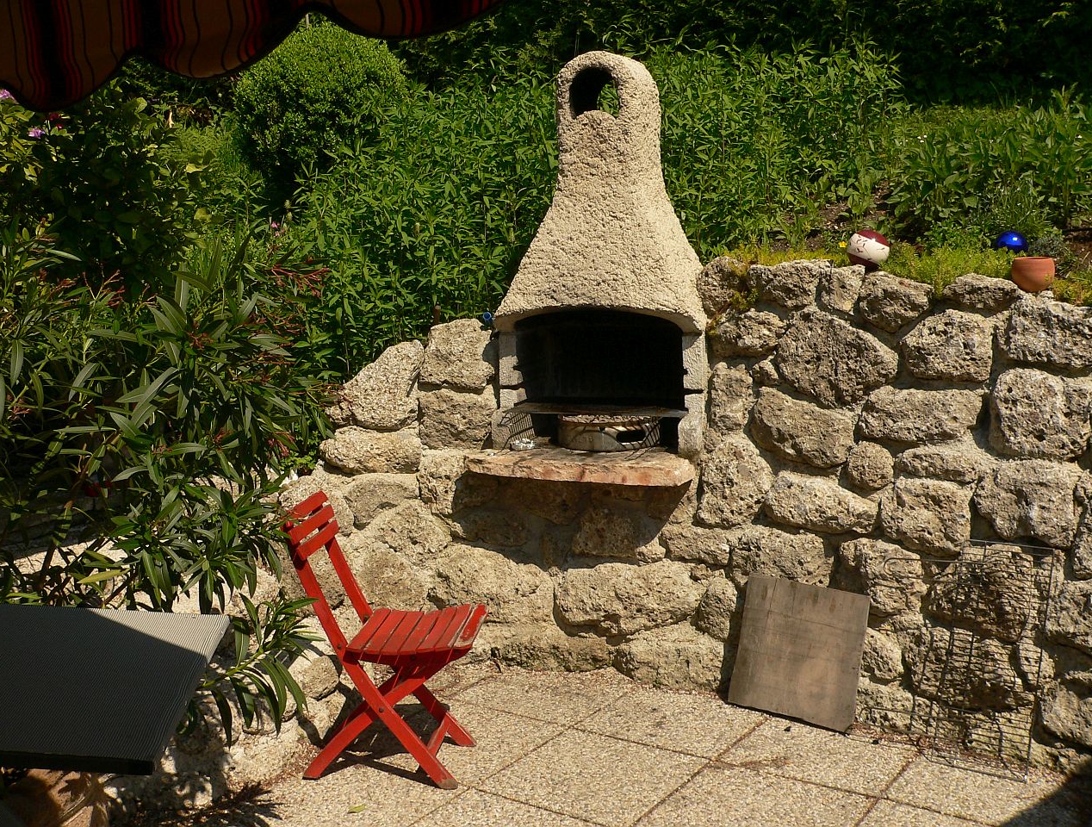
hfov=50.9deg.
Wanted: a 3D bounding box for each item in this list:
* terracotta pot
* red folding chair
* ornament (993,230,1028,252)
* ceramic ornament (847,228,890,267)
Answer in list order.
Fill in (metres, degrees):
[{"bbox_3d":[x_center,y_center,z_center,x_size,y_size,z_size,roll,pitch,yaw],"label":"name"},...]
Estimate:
[{"bbox_3d":[1.447,-0.411,3.400,0.130,0.107,0.130,3,9,37],"label":"terracotta pot"},{"bbox_3d":[-0.461,0.674,3.491,0.545,0.825,0.385,-1,7,7],"label":"red folding chair"},{"bbox_3d":[1.512,-0.539,3.720,0.104,0.104,0.104,3,9,37],"label":"ornament"},{"bbox_3d":[1.068,-0.538,3.790,0.144,0.144,0.144,13,9,36],"label":"ceramic ornament"}]

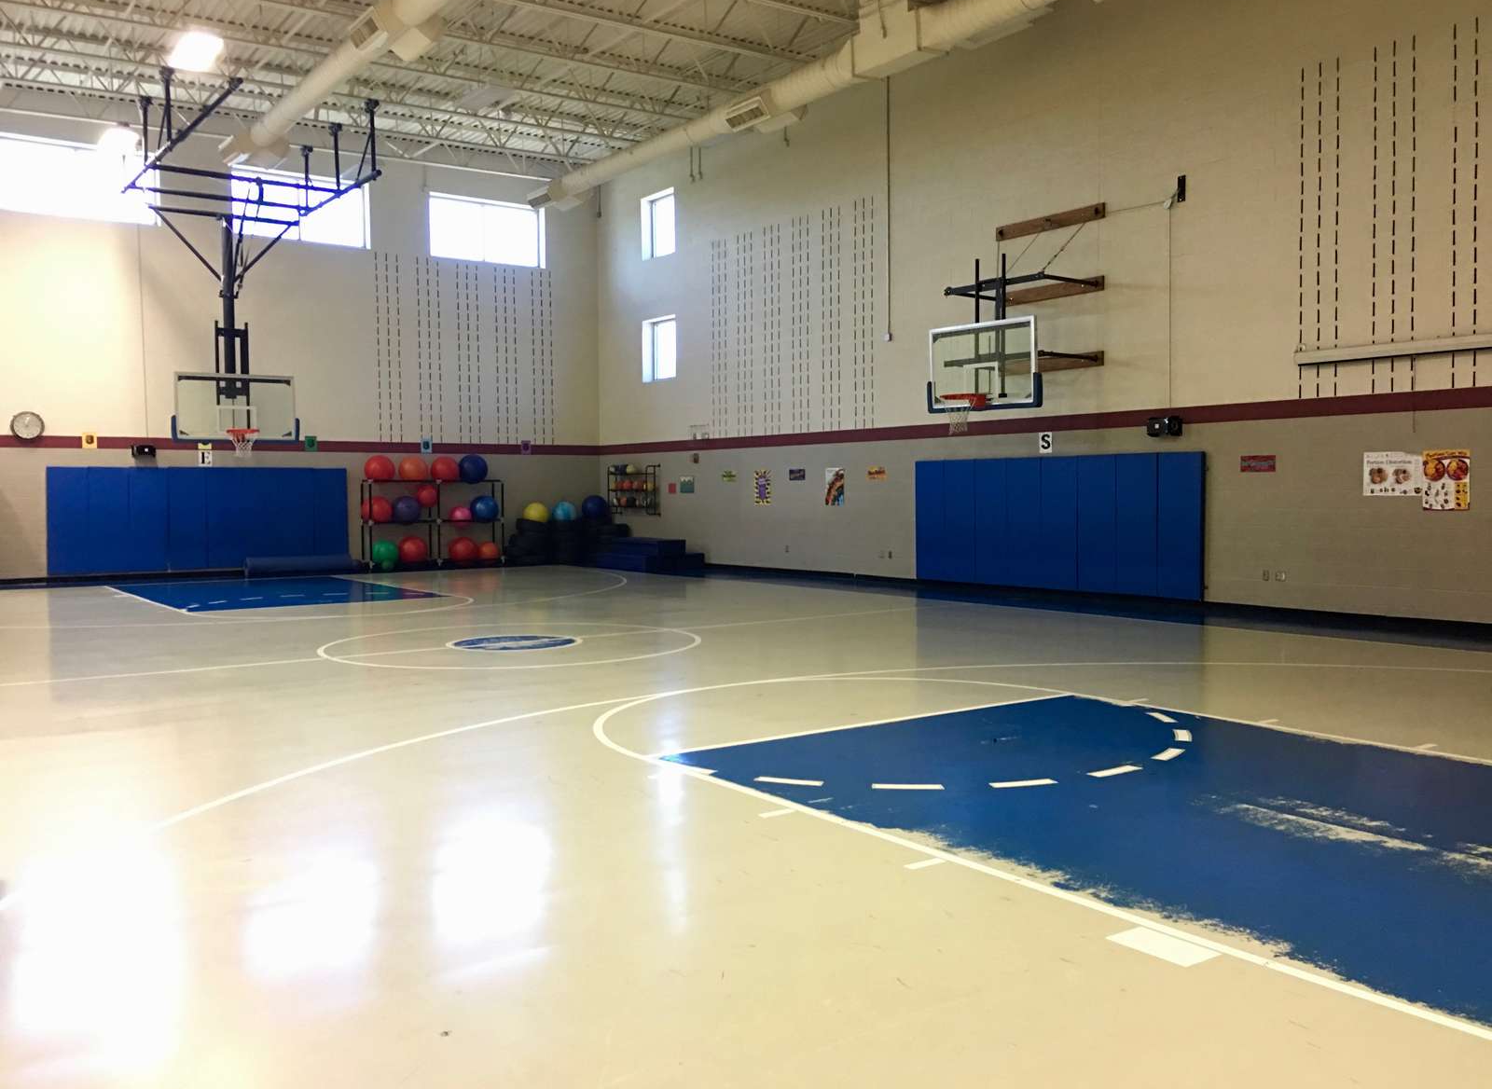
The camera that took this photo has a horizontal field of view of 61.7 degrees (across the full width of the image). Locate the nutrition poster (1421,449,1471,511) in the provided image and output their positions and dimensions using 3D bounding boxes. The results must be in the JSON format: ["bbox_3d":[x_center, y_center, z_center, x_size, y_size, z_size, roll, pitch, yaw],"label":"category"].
[{"bbox_3d":[7.084,-0.642,12.644,0.010,0.600,0.460,-2,3,-36],"label":"nutrition poster"}]

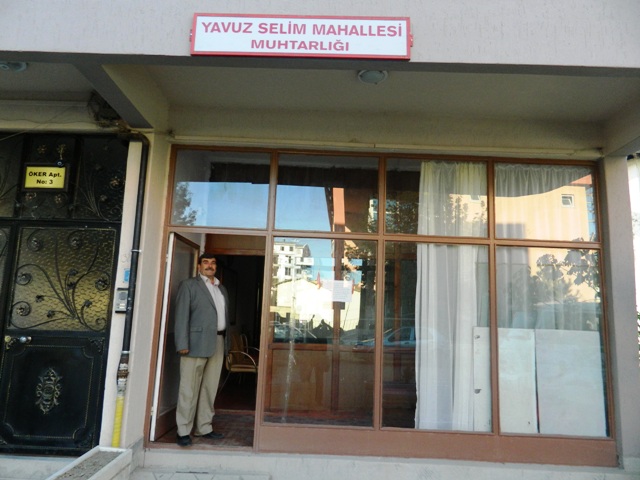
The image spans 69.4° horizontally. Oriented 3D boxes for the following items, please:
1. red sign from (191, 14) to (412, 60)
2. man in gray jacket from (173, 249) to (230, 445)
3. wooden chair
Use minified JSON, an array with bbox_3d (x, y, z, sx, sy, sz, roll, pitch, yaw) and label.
[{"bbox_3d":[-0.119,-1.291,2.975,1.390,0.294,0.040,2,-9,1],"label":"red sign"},{"bbox_3d":[-1.132,1.015,4.508,0.390,1.750,0.530,-5,-11,39],"label":"man in gray jacket"},{"bbox_3d":[-0.997,1.692,6.125,0.570,0.870,0.550,1,-9,9],"label":"wooden chair"}]

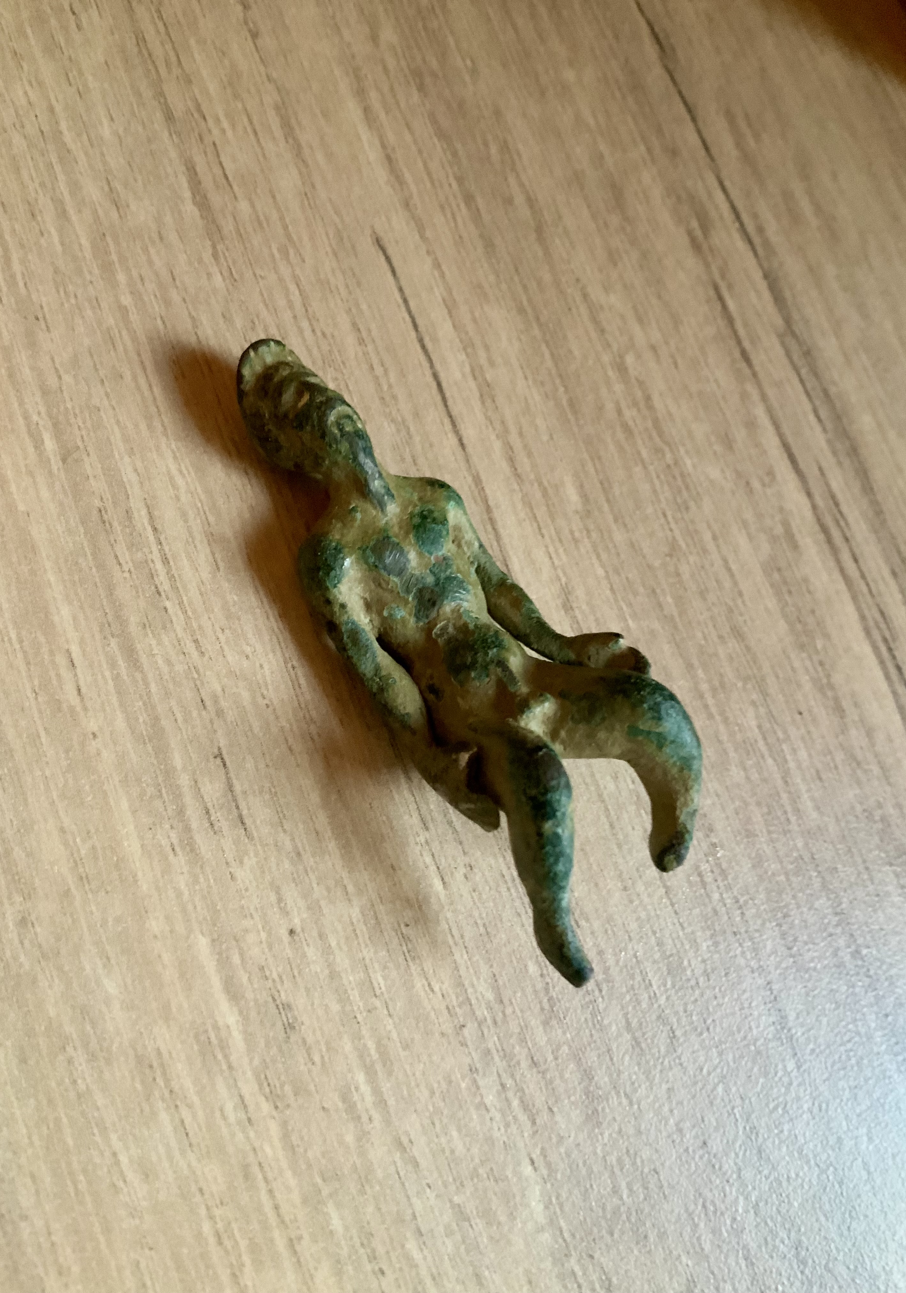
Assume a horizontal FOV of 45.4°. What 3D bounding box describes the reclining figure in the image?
[{"bbox_3d":[0.003,-0.001,0.140,0.032,0.026,0.090,-31,89,-24],"label":"reclining figure"}]

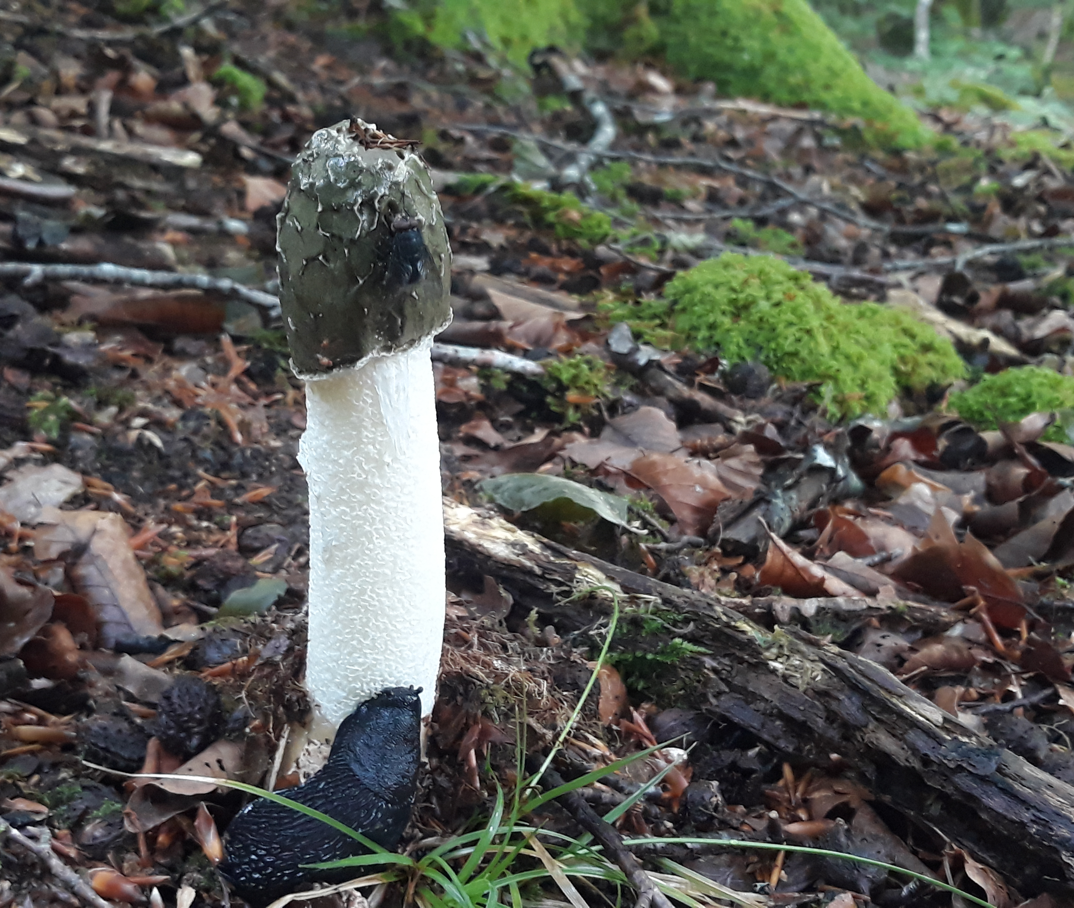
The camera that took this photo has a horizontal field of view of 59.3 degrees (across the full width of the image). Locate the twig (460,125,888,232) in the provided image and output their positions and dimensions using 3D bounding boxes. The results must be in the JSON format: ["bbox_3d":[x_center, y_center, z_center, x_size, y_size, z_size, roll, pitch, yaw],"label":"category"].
[{"bbox_3d":[0.162,-0.373,1.260,0.600,0.045,0.110,19,27,28],"label":"twig"}]

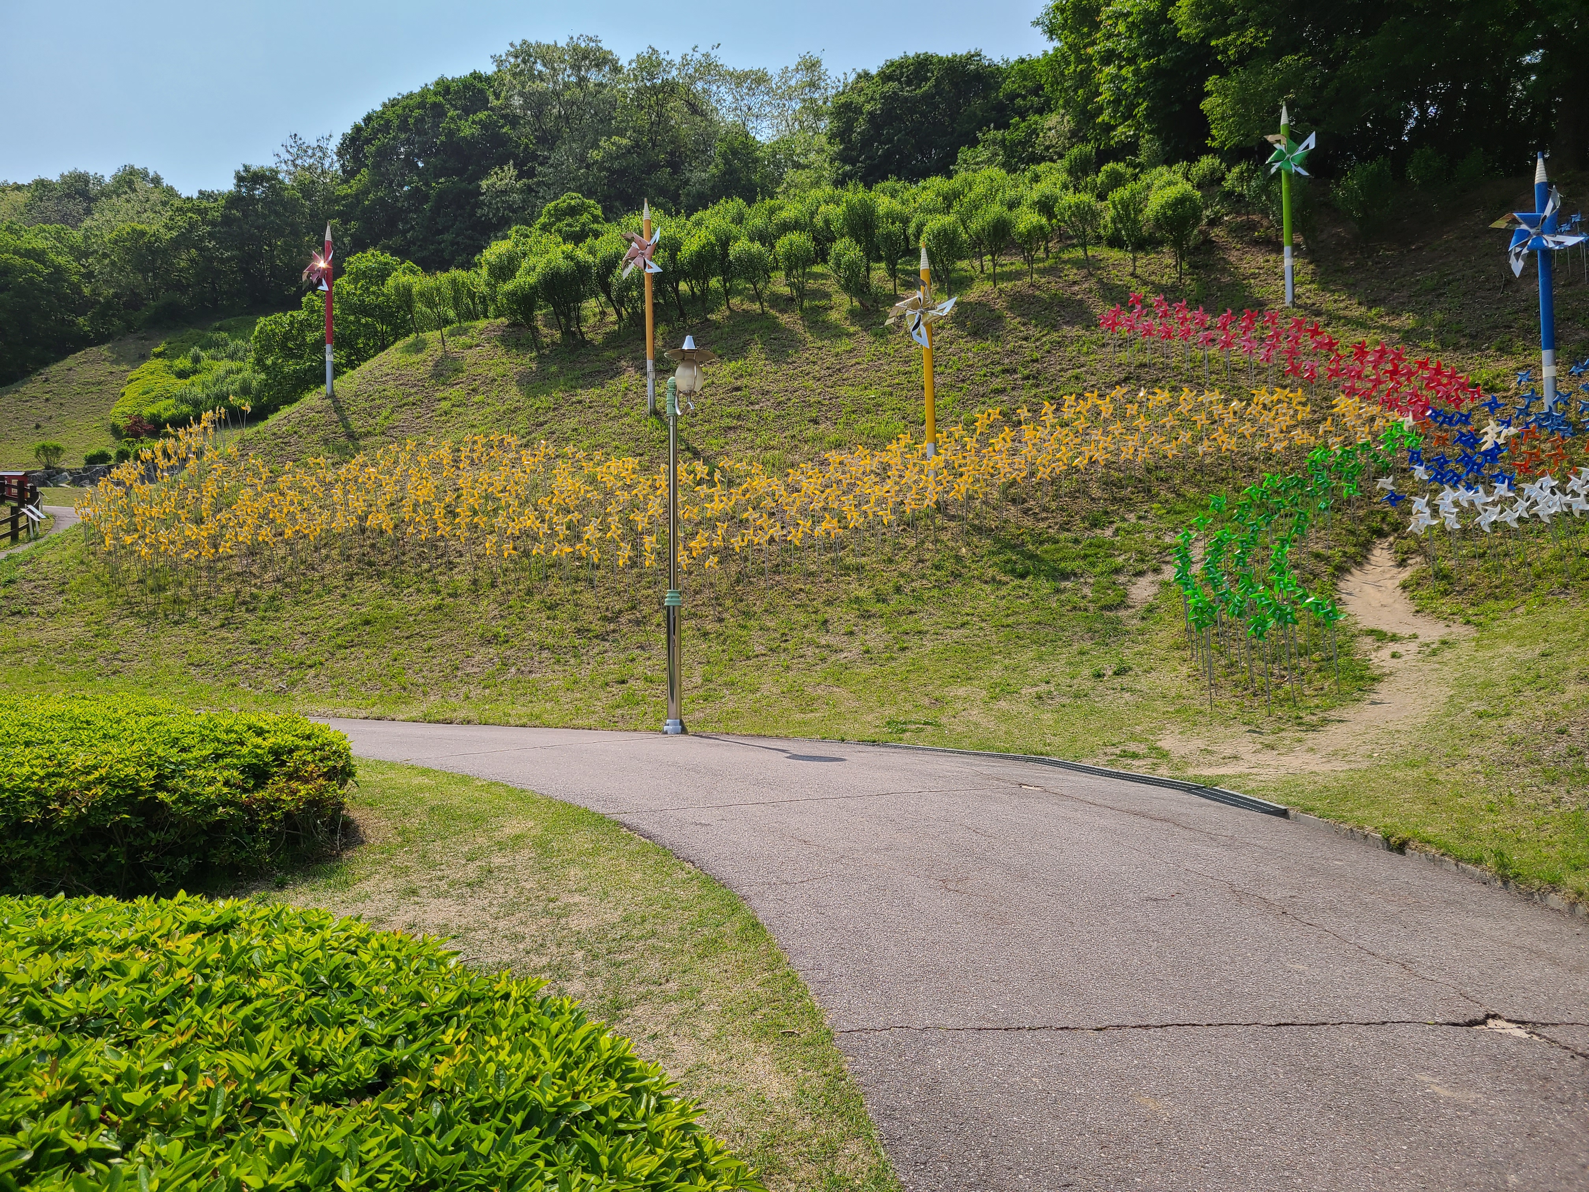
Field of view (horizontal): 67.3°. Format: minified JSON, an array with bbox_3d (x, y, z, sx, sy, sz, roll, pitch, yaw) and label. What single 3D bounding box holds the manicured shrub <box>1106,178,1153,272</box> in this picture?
[{"bbox_3d":[8.638,-9.500,30.700,1.200,2.430,1.200,-1,-1,0],"label":"manicured shrub"}]

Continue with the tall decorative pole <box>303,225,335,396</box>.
[{"bbox_3d":[-11.508,-6.938,29.000,0.950,4.190,0.500,-1,-1,13],"label":"tall decorative pole"}]

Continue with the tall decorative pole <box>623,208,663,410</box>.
[{"bbox_3d":[-3.324,-6.347,26.300,1.000,4.730,0.500,-1,-1,18],"label":"tall decorative pole"}]

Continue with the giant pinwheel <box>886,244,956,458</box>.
[{"bbox_3d":[2.239,-4.013,20.800,1.200,4.280,0.500,-1,-1,22],"label":"giant pinwheel"}]

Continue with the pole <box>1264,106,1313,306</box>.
[{"bbox_3d":[10.072,-7.949,24.300,1.030,4.150,0.500,-1,-1,14],"label":"pole"}]

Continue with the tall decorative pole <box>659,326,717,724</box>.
[{"bbox_3d":[-1.233,-0.724,14.200,0.640,4.740,0.680,0,-1,-37],"label":"tall decorative pole"}]

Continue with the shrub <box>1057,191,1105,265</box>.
[{"bbox_3d":[7.567,-9.678,31.700,1.250,2.180,1.250,-1,-1,0],"label":"shrub"}]

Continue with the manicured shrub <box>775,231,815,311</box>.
[{"bbox_3d":[0.017,-8.922,32.800,1.100,2.180,1.100,-1,-1,0],"label":"manicured shrub"}]

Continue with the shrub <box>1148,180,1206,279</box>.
[{"bbox_3d":[9.371,-8.930,29.300,1.400,2.410,1.400,-1,-1,0],"label":"shrub"}]

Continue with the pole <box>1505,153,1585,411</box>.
[{"bbox_3d":[10.027,-4.161,16.000,1.250,3.540,0.500,-2,-1,38],"label":"pole"}]

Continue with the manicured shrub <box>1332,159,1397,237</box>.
[{"bbox_3d":[14.099,-9.819,29.500,1.550,2.060,1.550,-1,-1,0],"label":"manicured shrub"}]

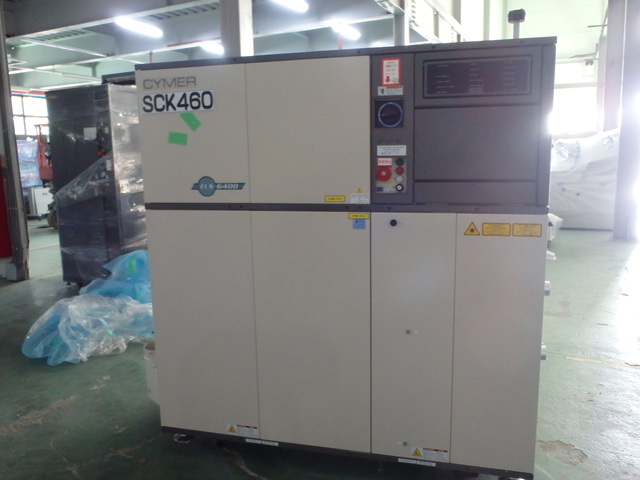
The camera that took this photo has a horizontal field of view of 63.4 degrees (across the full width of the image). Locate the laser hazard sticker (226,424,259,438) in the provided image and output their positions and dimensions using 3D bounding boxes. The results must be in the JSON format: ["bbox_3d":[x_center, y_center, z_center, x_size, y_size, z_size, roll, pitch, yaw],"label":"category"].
[{"bbox_3d":[-0.362,0.892,2.427,0.152,0.050,0.004,1,9,14],"label":"laser hazard sticker"}]

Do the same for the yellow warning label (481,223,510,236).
[{"bbox_3d":[0.685,-0.040,2.009,0.106,0.051,0.004,1,9,14],"label":"yellow warning label"}]

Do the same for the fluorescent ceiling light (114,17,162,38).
[{"bbox_3d":[-3.776,-4.437,10.800,0.200,0.100,1.220,4,10,28],"label":"fluorescent ceiling light"}]

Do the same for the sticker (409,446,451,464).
[{"bbox_3d":[0.470,0.915,2.213,0.153,0.050,0.004,1,9,14],"label":"sticker"}]

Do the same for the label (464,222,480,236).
[{"bbox_3d":[0.597,-0.044,2.032,0.062,0.053,0.004,1,9,14],"label":"label"}]

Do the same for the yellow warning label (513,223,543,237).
[{"bbox_3d":[0.793,-0.037,1.982,0.105,0.051,0.004,1,9,14],"label":"yellow warning label"}]

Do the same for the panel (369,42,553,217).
[{"bbox_3d":[0.530,-0.413,1.992,0.668,0.615,0.060,1,9,14],"label":"panel"}]

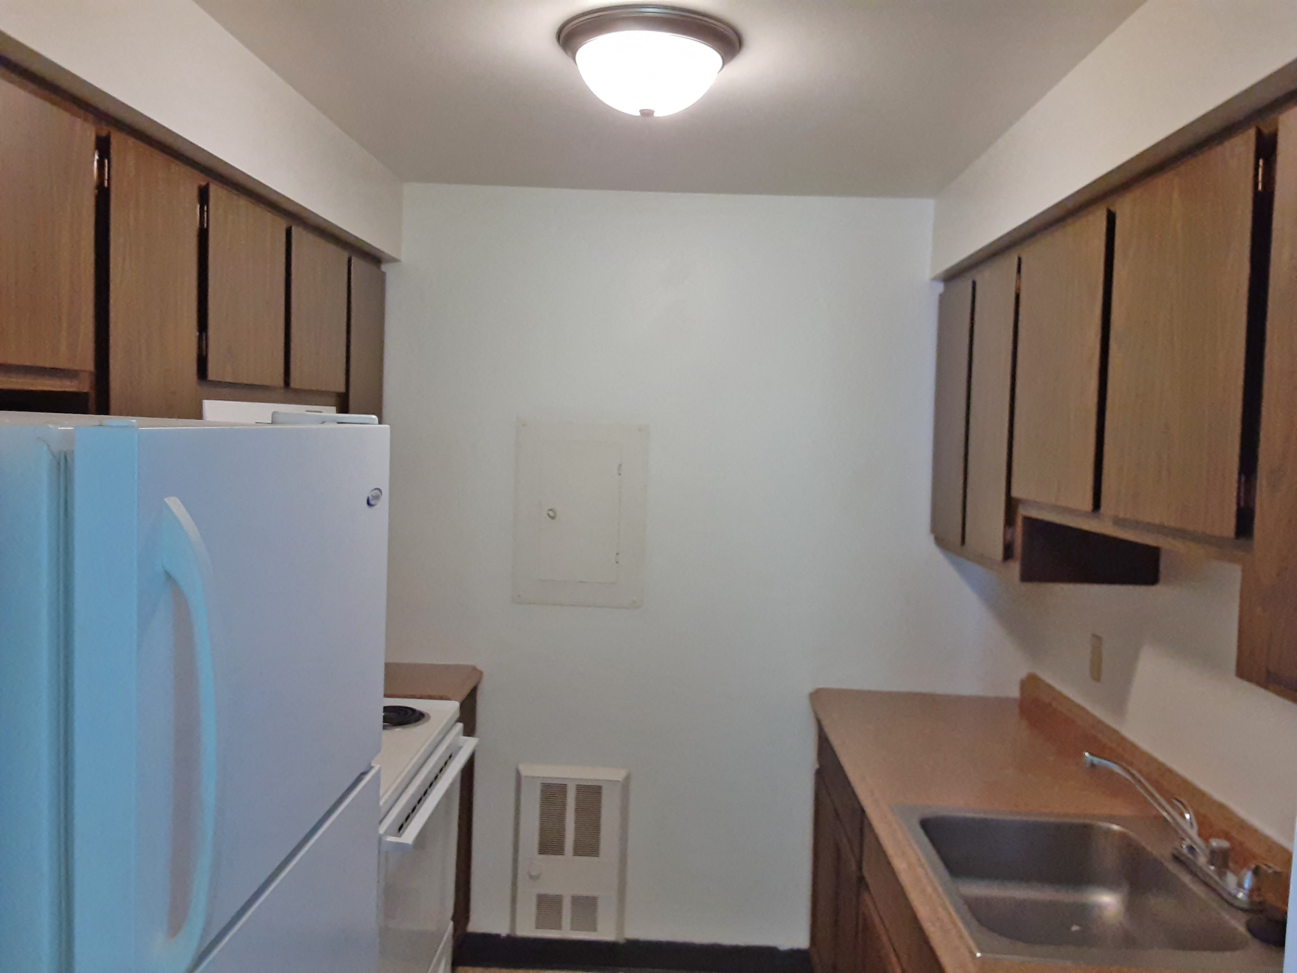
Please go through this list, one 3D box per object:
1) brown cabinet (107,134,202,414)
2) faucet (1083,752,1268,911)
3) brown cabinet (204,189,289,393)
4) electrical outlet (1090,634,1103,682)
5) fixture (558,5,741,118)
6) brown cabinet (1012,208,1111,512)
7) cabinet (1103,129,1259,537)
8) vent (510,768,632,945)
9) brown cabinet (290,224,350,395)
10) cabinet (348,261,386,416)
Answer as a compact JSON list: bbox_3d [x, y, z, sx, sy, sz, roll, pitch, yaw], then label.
[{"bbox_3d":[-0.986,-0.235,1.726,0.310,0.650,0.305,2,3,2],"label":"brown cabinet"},{"bbox_3d":[0.918,0.597,1.778,0.255,0.190,0.260,3,3,14],"label":"faucet"},{"bbox_3d":[-0.968,-0.397,2.071,0.310,0.366,0.380,2,3,2],"label":"brown cabinet"},{"bbox_3d":[1.116,0.430,2.526,0.015,0.113,0.067,2,3,2],"label":"electrical outlet"},{"bbox_3d":[0.002,-0.735,1.830,0.334,0.135,0.334,2,3,2],"label":"fixture"},{"bbox_3d":[0.967,-0.227,2.018,0.310,0.540,0.475,2,3,2],"label":"brown cabinet"},{"bbox_3d":[0.949,-0.203,1.541,0.310,0.545,0.450,2,3,2],"label":"cabinet"},{"bbox_3d":[-0.239,1.119,3.050,0.345,0.535,0.060,2,3,2],"label":"vent"},{"bbox_3d":[-0.953,-0.420,2.474,0.310,0.366,0.392,2,3,2],"label":"brown cabinet"},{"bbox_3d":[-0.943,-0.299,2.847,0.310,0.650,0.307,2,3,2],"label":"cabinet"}]

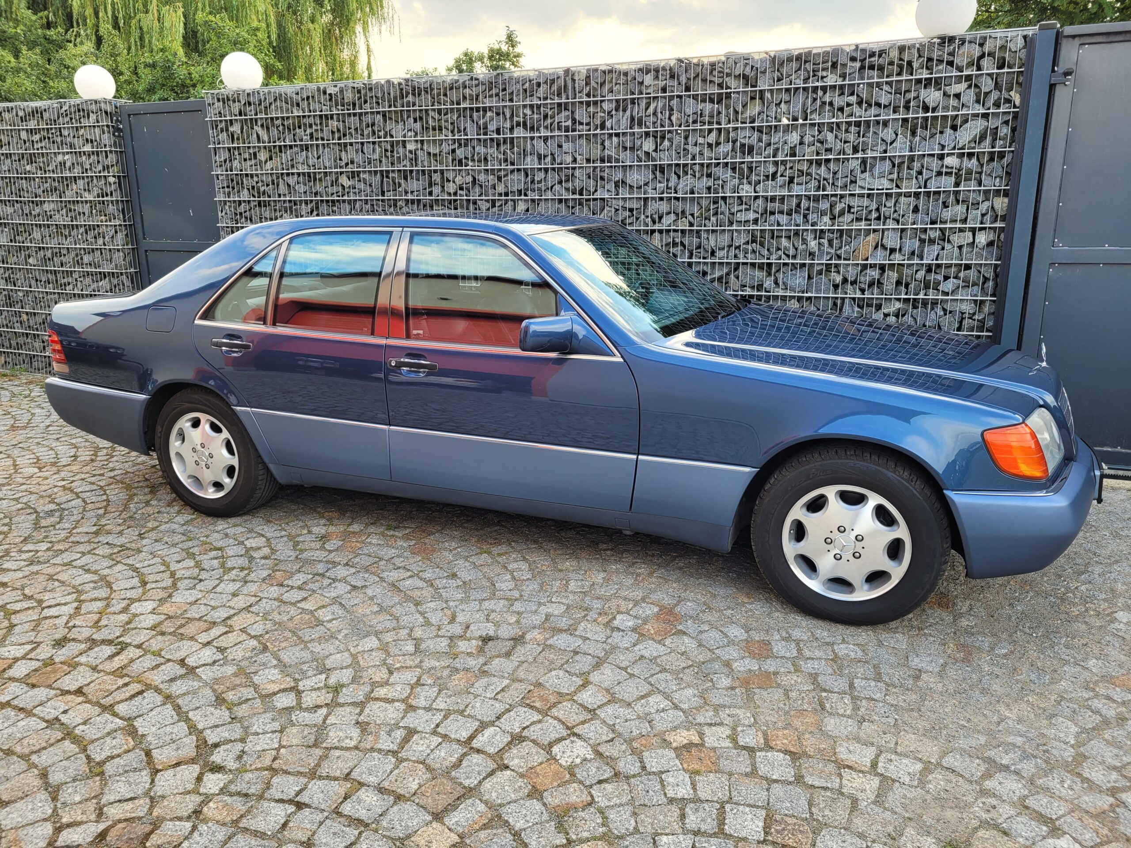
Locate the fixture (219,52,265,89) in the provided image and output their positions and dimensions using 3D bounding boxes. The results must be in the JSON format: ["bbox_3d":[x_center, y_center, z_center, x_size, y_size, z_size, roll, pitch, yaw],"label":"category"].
[{"bbox_3d":[-2.475,-2.685,6.483,0.300,0.295,0.300,5,15,22],"label":"fixture"}]

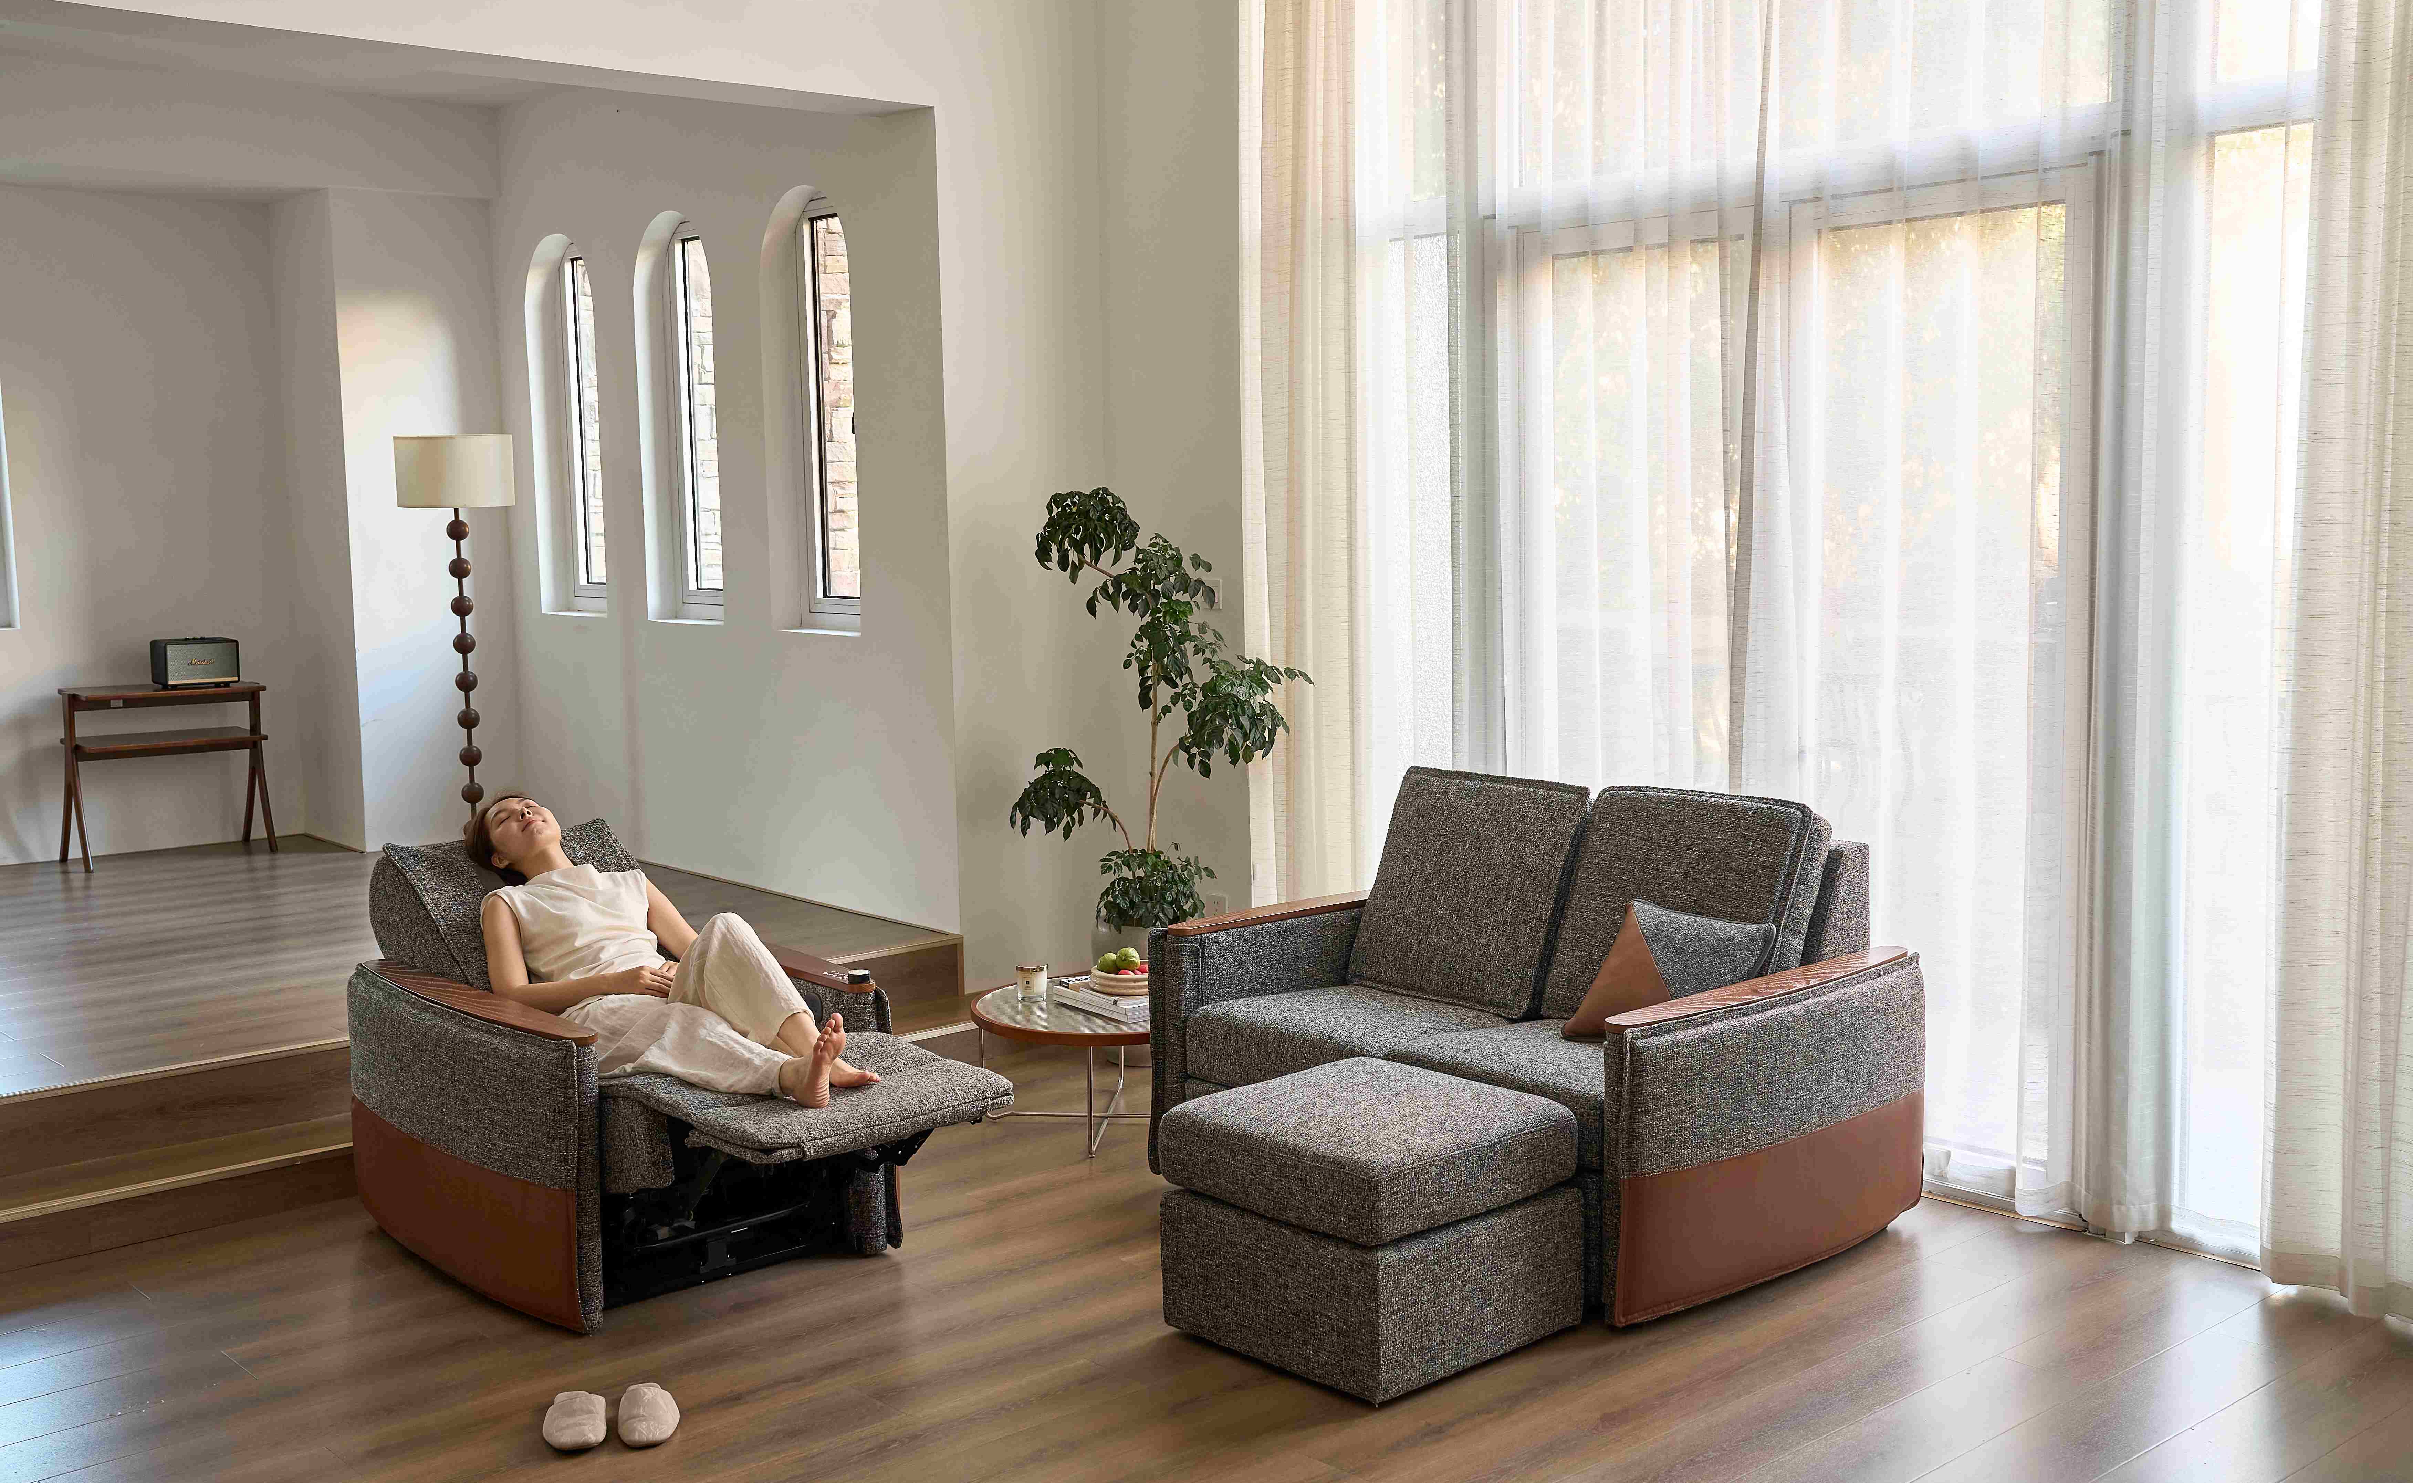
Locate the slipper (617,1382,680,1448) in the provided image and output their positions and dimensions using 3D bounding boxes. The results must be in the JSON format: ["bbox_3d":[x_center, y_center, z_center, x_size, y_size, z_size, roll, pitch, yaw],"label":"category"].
[{"bbox_3d":[-1.003,1.190,4.227,0.110,0.065,0.246,-2,6,-11],"label":"slipper"}]

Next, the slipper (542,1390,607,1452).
[{"bbox_3d":[-1.129,1.193,4.221,0.110,0.065,0.246,-2,6,-11],"label":"slipper"}]

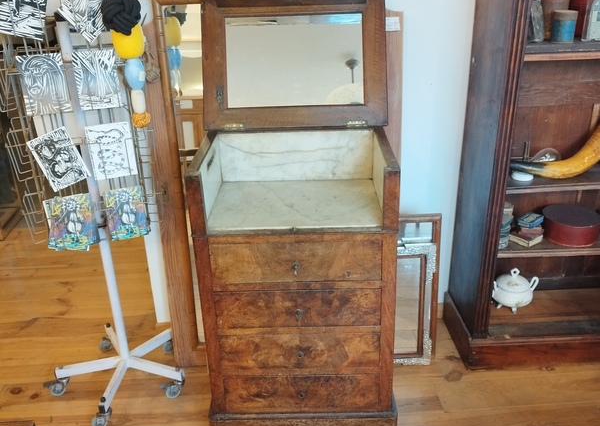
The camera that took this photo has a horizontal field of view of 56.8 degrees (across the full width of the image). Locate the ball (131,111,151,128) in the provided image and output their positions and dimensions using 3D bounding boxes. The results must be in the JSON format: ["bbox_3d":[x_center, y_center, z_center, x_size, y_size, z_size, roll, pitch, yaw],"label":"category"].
[{"bbox_3d":[-0.449,-0.262,1.563,0.053,0.046,0.052,-1,25,1],"label":"ball"}]

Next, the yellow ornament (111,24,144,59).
[{"bbox_3d":[-0.457,-0.458,1.470,0.084,0.099,0.084,-2,25,1],"label":"yellow ornament"}]

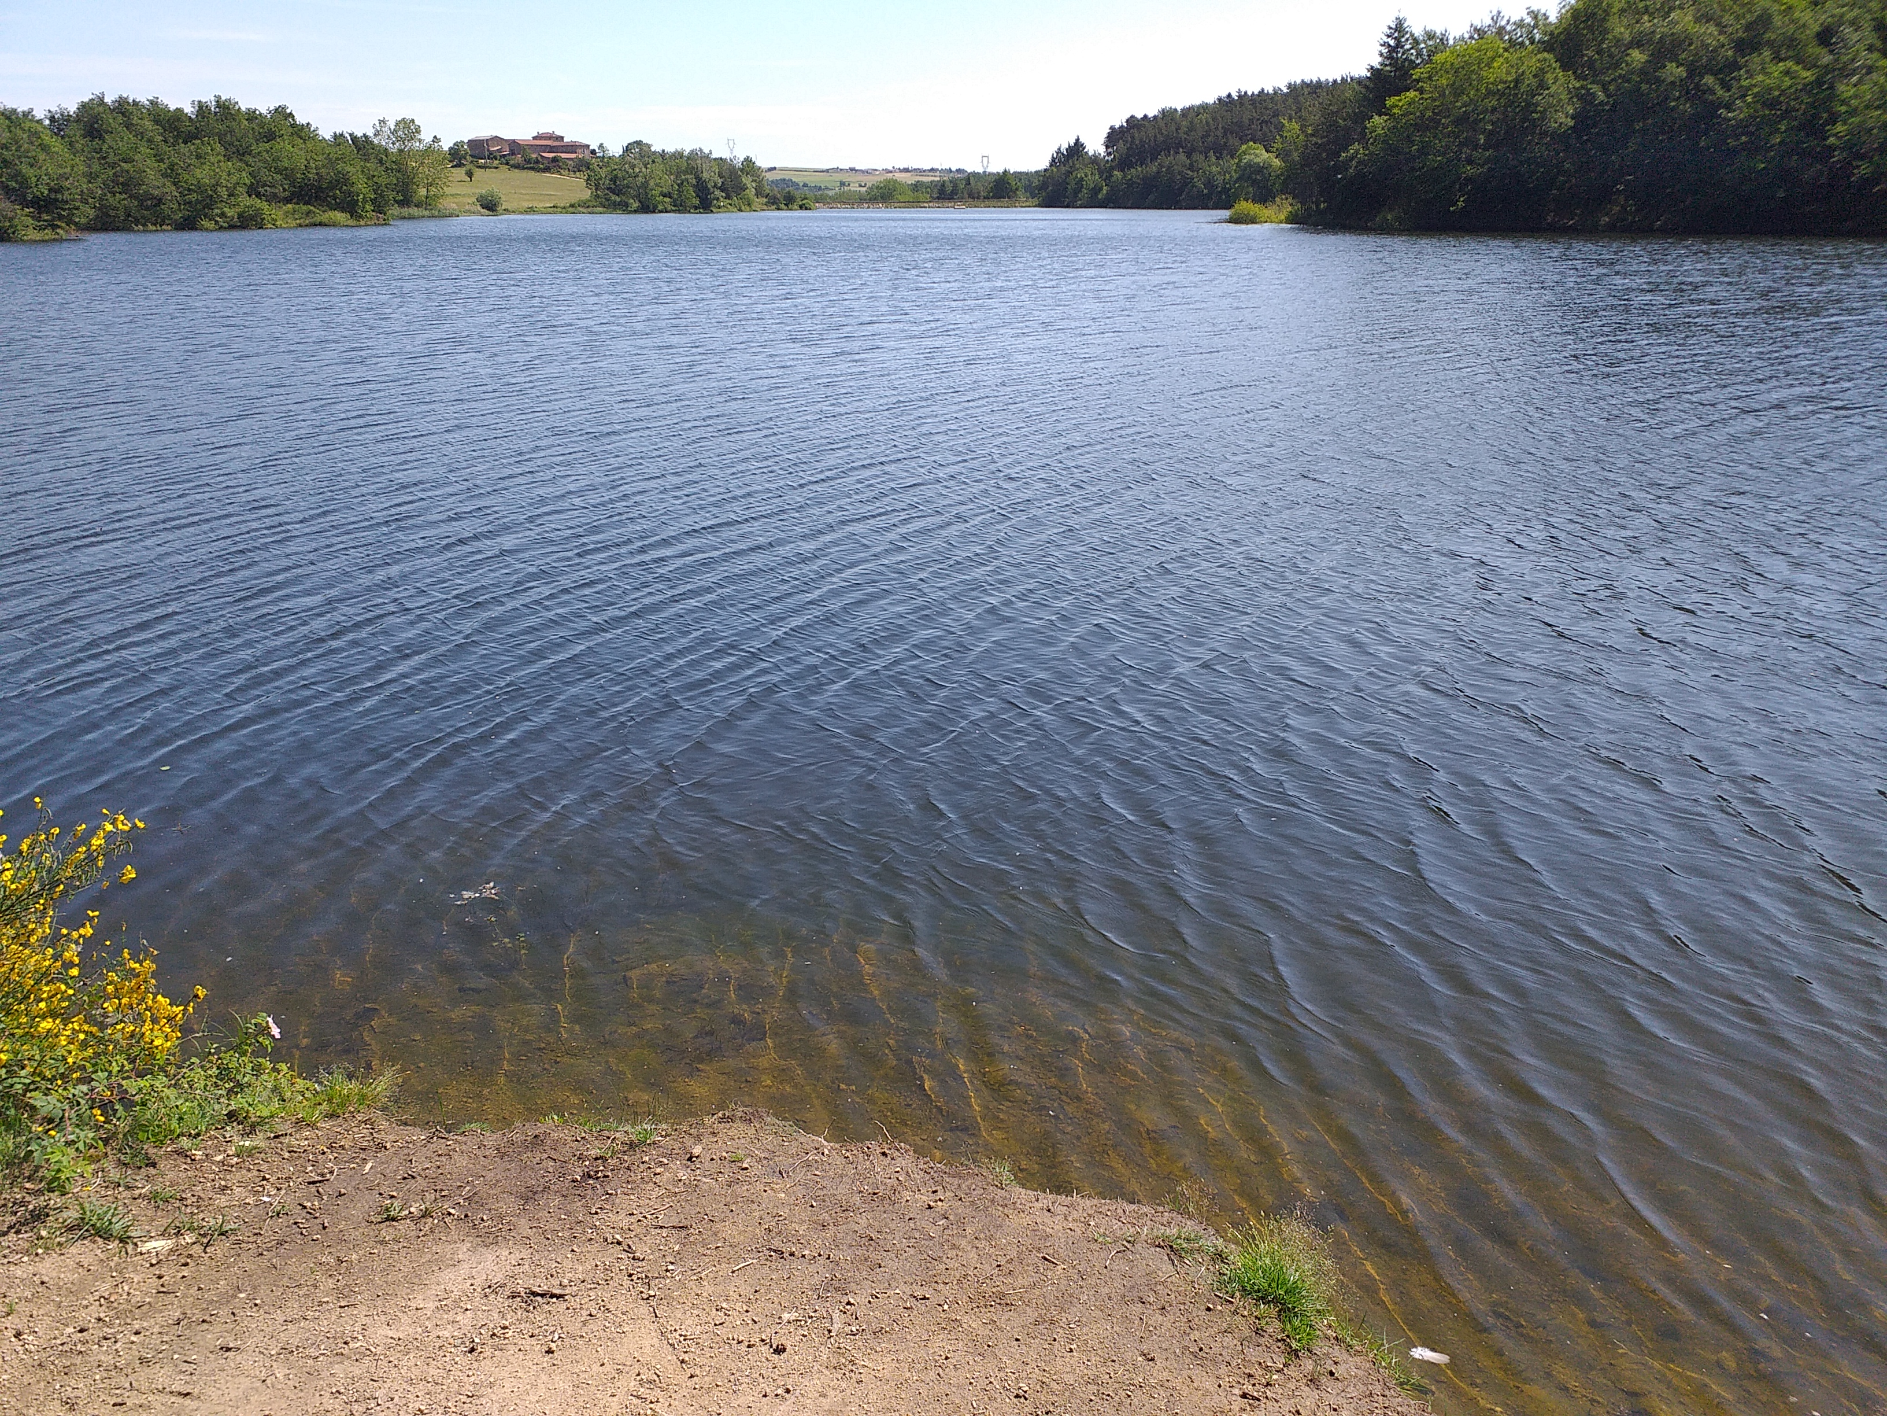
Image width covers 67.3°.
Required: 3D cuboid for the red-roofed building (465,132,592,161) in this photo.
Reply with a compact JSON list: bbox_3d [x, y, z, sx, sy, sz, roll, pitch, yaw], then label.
[{"bbox_3d":[-139.796,-189.474,480.000,36.000,10.000,22.000,-12,23,-31],"label":"red-roofed building"}]

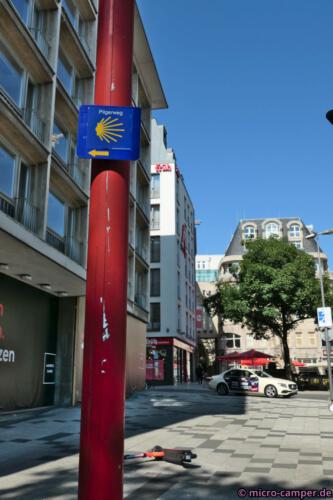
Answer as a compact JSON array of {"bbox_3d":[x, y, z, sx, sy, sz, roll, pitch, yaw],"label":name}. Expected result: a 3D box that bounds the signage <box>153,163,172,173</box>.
[{"bbox_3d":[-0.315,-8.056,47.940,1.812,0.994,0.200,-3,-15,9],"label":"signage"}]

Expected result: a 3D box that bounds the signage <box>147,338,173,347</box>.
[{"bbox_3d":[-0.569,7.637,40.097,2.400,0.720,0.200,-2,-15,9],"label":"signage"}]

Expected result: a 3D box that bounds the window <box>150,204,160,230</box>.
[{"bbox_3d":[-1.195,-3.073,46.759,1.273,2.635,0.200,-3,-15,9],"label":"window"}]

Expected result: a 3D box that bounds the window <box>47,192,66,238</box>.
[{"bbox_3d":[-4.760,-1.516,20.744,0.150,1.550,1.950,-2,-15,9],"label":"window"}]

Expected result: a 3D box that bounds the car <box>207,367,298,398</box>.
[{"bbox_3d":[4.650,7.264,26.627,4.930,1.470,1.860,-11,-18,35],"label":"car"}]

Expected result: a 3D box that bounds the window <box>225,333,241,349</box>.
[{"bbox_3d":[8.498,11.652,62.562,2.100,2.150,0.250,-3,-15,12],"label":"window"}]

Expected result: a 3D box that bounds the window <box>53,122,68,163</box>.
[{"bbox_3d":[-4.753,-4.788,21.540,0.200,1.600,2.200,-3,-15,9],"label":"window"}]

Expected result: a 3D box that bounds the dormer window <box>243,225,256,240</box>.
[{"bbox_3d":[11.449,-2.414,67.025,1.900,2.200,0.500,-2,-15,6],"label":"dormer window"}]

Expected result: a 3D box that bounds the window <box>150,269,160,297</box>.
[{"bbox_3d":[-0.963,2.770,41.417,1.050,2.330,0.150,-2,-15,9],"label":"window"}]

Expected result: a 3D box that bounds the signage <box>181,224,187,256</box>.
[{"bbox_3d":[2.011,-0.979,53.144,0.250,3.700,3.200,-3,-15,9],"label":"signage"}]

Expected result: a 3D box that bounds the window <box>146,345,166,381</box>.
[{"bbox_3d":[-1.007,10.148,43.210,1.943,3.070,0.250,-3,-15,9],"label":"window"}]

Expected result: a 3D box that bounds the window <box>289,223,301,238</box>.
[{"bbox_3d":[17.486,-2.664,66.380,1.700,2.200,0.500,-2,-15,6],"label":"window"}]

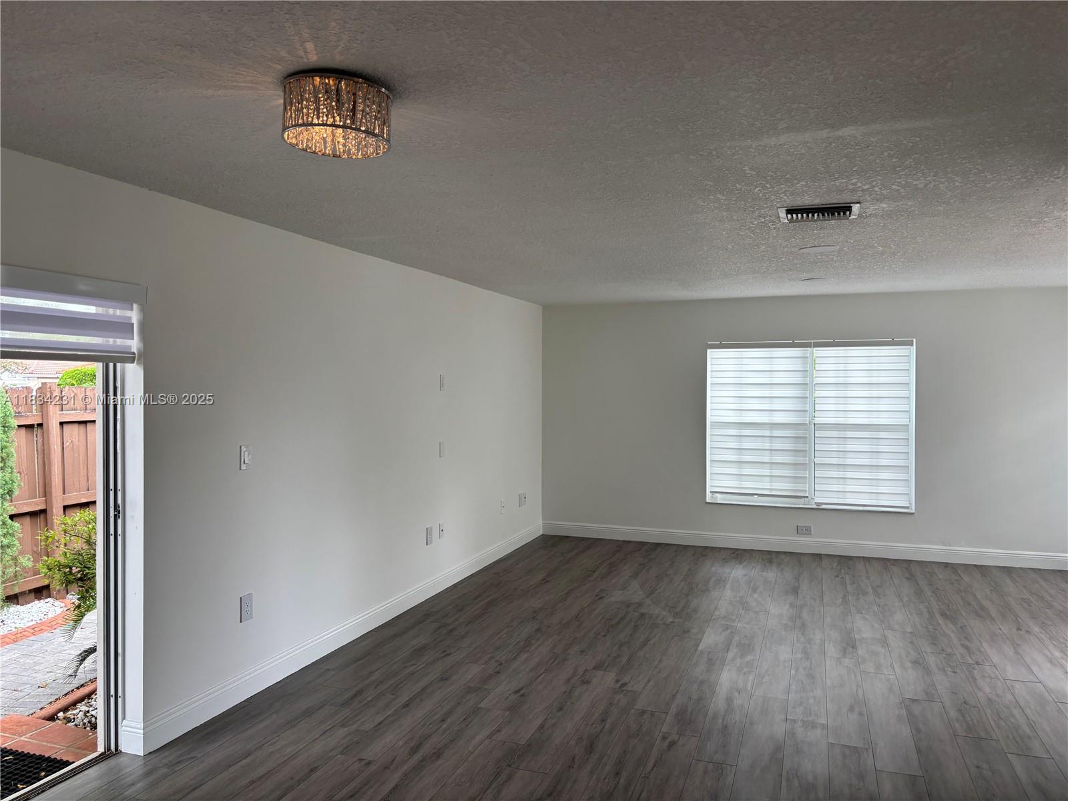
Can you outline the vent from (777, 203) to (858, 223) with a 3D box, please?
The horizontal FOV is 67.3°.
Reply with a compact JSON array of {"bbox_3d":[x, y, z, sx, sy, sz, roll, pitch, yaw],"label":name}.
[{"bbox_3d":[1.390,-0.906,3.914,0.360,0.025,0.360,1,1,19],"label":"vent"}]

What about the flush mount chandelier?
[{"bbox_3d":[-0.556,-0.802,2.261,0.300,0.148,0.300,0,1,0],"label":"flush mount chandelier"}]

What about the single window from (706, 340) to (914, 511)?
[{"bbox_3d":[2.608,0.228,7.657,1.860,1.570,0.080,1,1,19],"label":"single window"}]

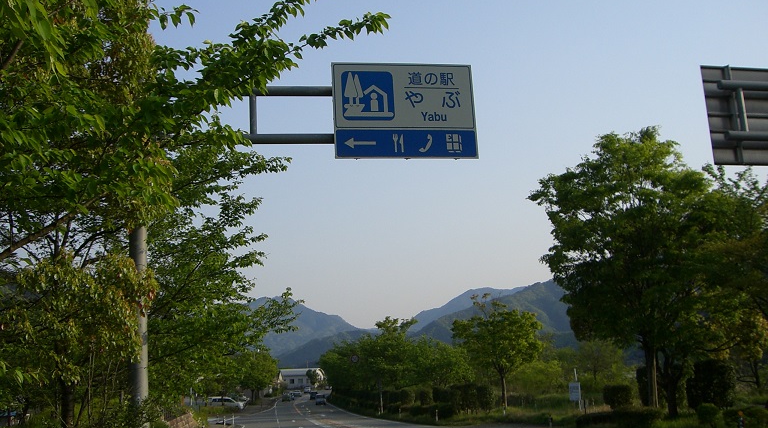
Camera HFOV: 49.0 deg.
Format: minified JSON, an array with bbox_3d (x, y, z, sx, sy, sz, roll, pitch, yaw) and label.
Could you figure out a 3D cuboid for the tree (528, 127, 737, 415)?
[{"bbox_3d":[10.694,2.235,36.281,8.500,12.370,8.000,-2,-12,0],"label":"tree"}]

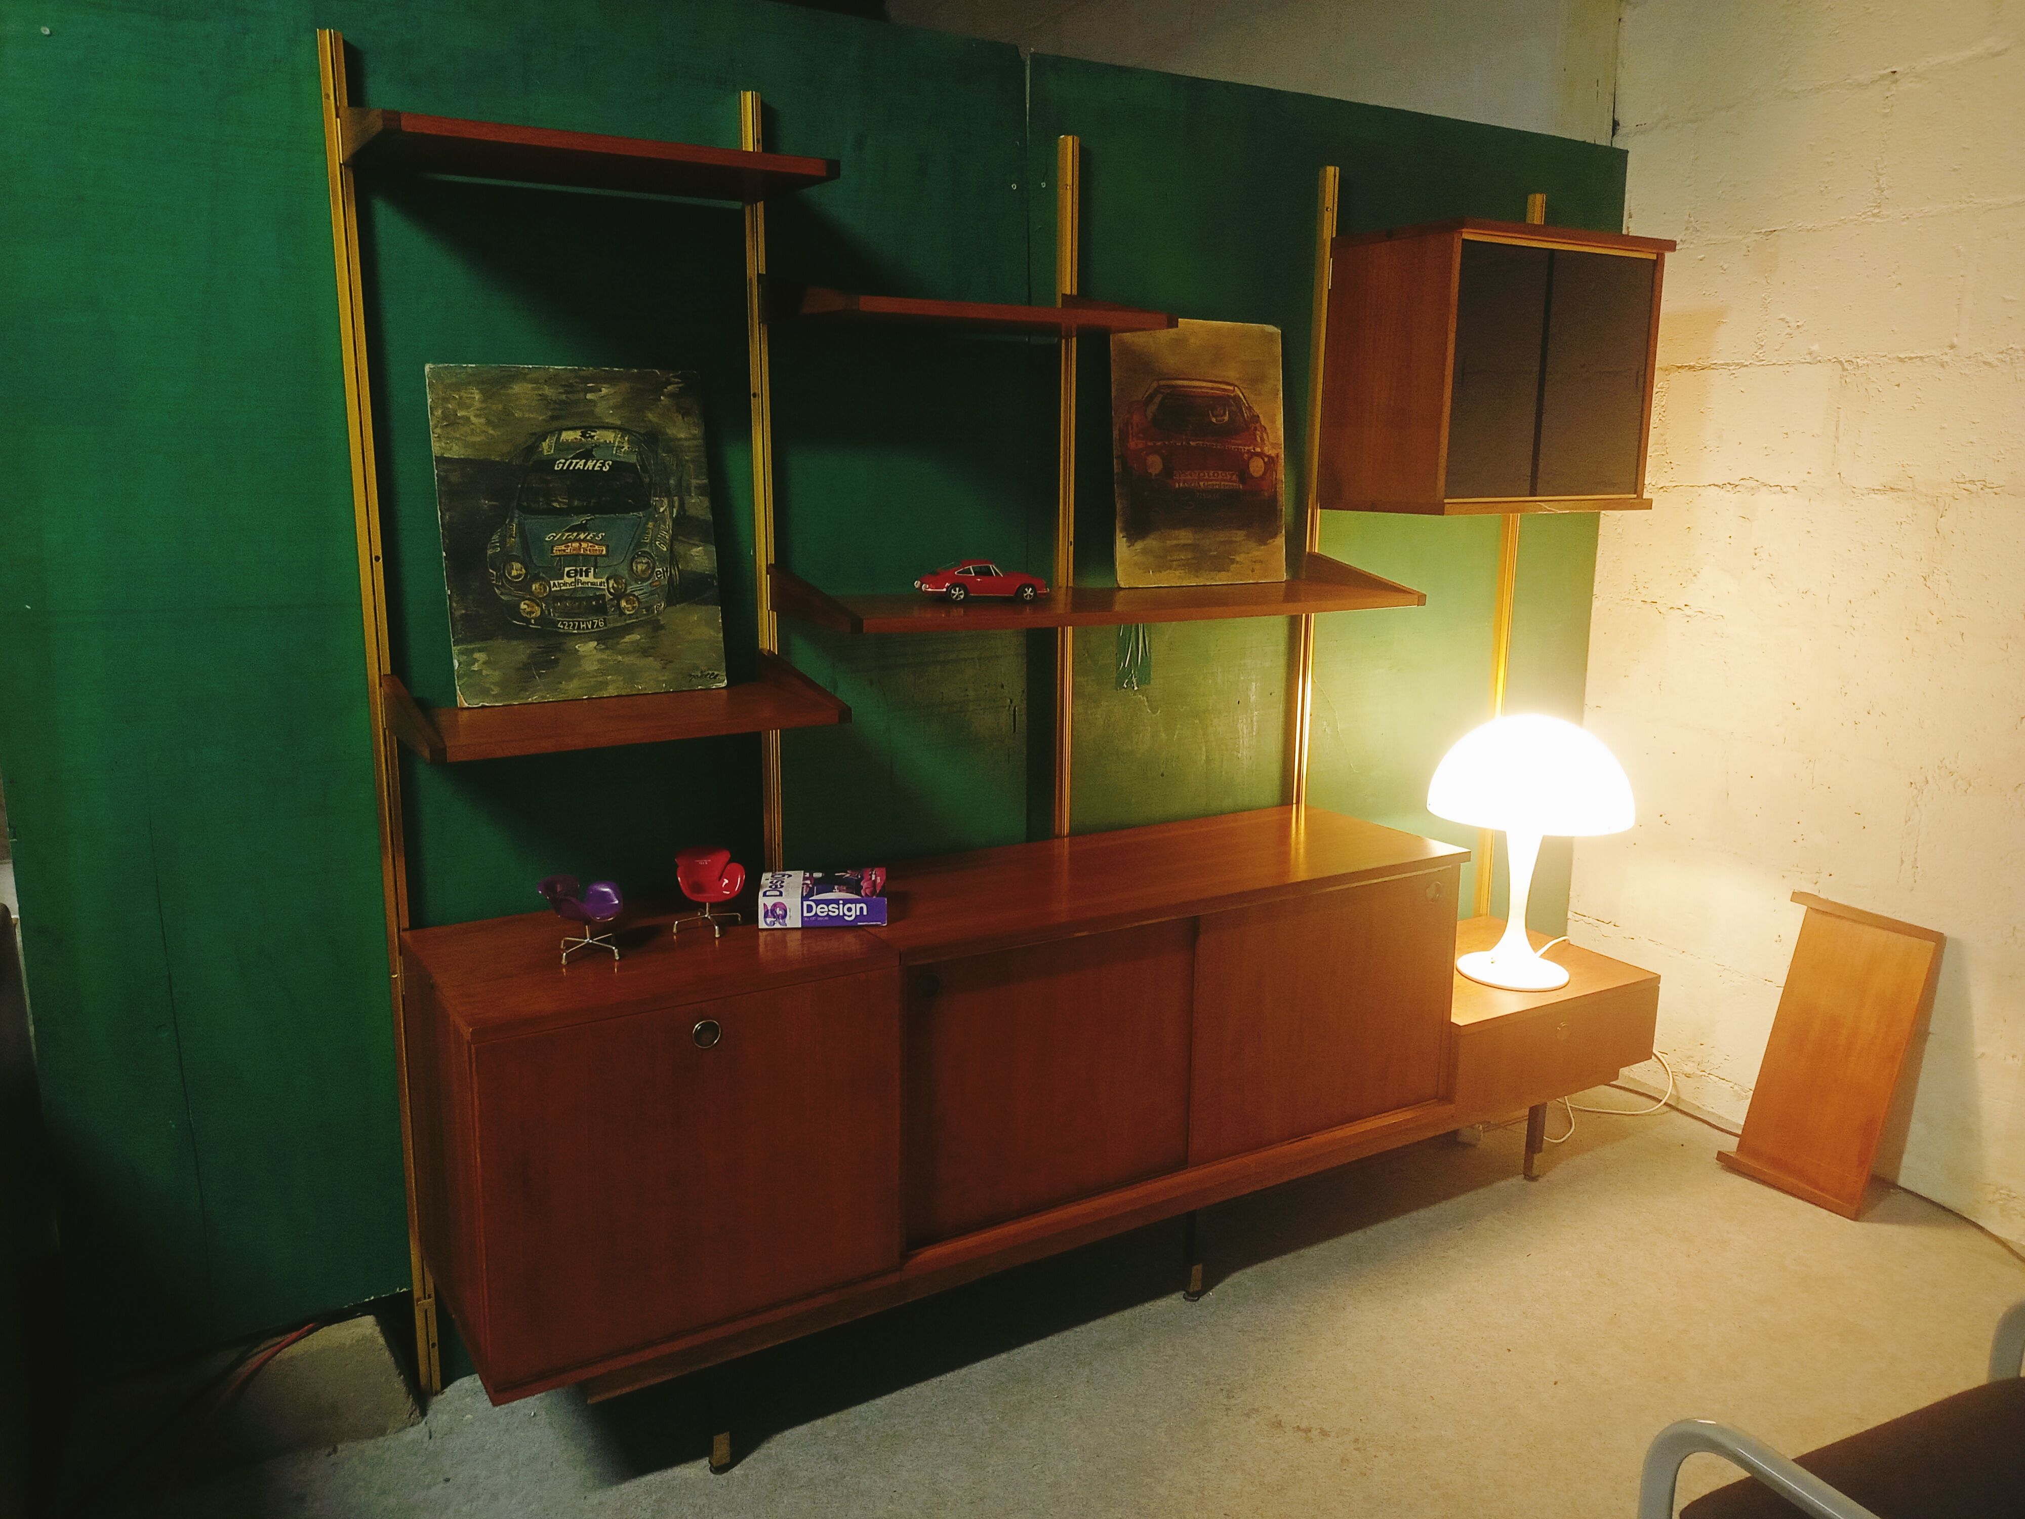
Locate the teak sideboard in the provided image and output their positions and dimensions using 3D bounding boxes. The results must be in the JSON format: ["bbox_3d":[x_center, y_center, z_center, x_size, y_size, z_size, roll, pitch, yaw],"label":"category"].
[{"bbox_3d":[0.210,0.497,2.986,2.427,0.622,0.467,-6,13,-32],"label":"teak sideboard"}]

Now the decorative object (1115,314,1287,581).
[{"bbox_3d":[0.363,-0.584,3.143,0.414,0.494,0.015,-6,8,-32],"label":"decorative object"}]

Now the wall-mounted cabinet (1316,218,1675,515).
[{"bbox_3d":[0.979,-0.774,3.319,0.610,0.532,0.345,-6,13,-32],"label":"wall-mounted cabinet"}]

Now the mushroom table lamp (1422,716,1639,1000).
[{"bbox_3d":[1.057,0.184,3.377,0.403,0.548,0.403,-6,13,-32],"label":"mushroom table lamp"}]

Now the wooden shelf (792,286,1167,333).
[{"bbox_3d":[-0.068,-0.744,2.665,0.609,0.078,0.327,-6,13,-32],"label":"wooden shelf"}]

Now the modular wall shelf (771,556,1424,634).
[{"bbox_3d":[0.185,-0.313,2.917,1.214,0.082,0.324,-6,13,-32],"label":"modular wall shelf"}]

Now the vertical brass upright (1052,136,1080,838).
[{"bbox_3d":[0.092,-0.099,3.104,0.031,2.055,0.031,-6,13,-32],"label":"vertical brass upright"}]

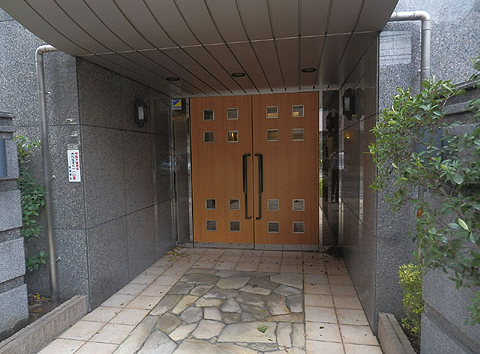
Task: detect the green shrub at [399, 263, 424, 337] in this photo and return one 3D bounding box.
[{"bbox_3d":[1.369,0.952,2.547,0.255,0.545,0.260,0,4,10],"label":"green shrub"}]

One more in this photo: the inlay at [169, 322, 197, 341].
[{"bbox_3d":[-0.488,1.366,2.926,0.162,0.025,0.311,1,5,26],"label":"inlay"}]

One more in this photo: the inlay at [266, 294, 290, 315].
[{"bbox_3d":[0.391,1.315,3.411,0.192,0.025,0.460,-1,4,-3],"label":"inlay"}]

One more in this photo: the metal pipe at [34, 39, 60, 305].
[{"bbox_3d":[-1.771,0.002,3.166,0.224,2.440,0.085,0,4,10],"label":"metal pipe"}]

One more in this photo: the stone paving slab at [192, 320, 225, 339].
[{"bbox_3d":[-0.273,1.361,2.944,0.232,0.025,0.315,0,4,14],"label":"stone paving slab"}]

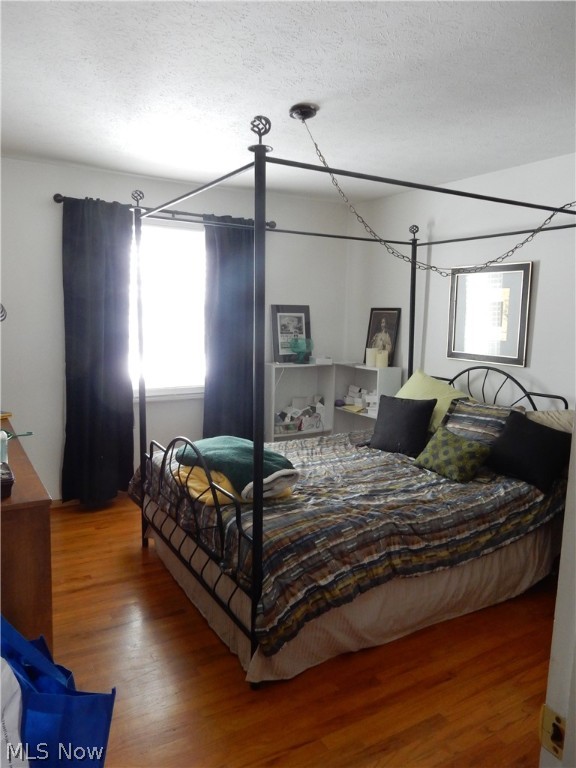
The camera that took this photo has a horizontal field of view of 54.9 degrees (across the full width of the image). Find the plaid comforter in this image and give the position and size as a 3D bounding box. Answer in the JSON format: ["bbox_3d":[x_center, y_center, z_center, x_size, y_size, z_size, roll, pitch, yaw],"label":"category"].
[{"bbox_3d":[0.375,0.687,3.278,2.070,0.440,1.670,-4,9,-31],"label":"plaid comforter"}]

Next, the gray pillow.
[{"bbox_3d":[0.765,0.261,3.645,0.410,0.390,0.140,7,-16,46],"label":"gray pillow"}]

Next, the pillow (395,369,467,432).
[{"bbox_3d":[0.988,0.177,3.849,0.150,0.440,0.550,24,3,-31],"label":"pillow"}]

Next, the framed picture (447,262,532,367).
[{"bbox_3d":[1.396,-0.482,3.871,0.035,0.675,0.681,-4,9,-31],"label":"framed picture"}]

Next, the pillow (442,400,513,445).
[{"bbox_3d":[1.191,0.292,3.577,0.150,0.400,0.560,32,-11,-30],"label":"pillow"}]

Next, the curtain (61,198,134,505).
[{"bbox_3d":[-1.364,-0.193,4.023,0.505,2.155,0.130,-4,9,-31],"label":"curtain"}]

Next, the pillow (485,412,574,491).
[{"bbox_3d":[1.308,0.360,3.034,0.140,0.380,0.410,20,6,-37],"label":"pillow"}]

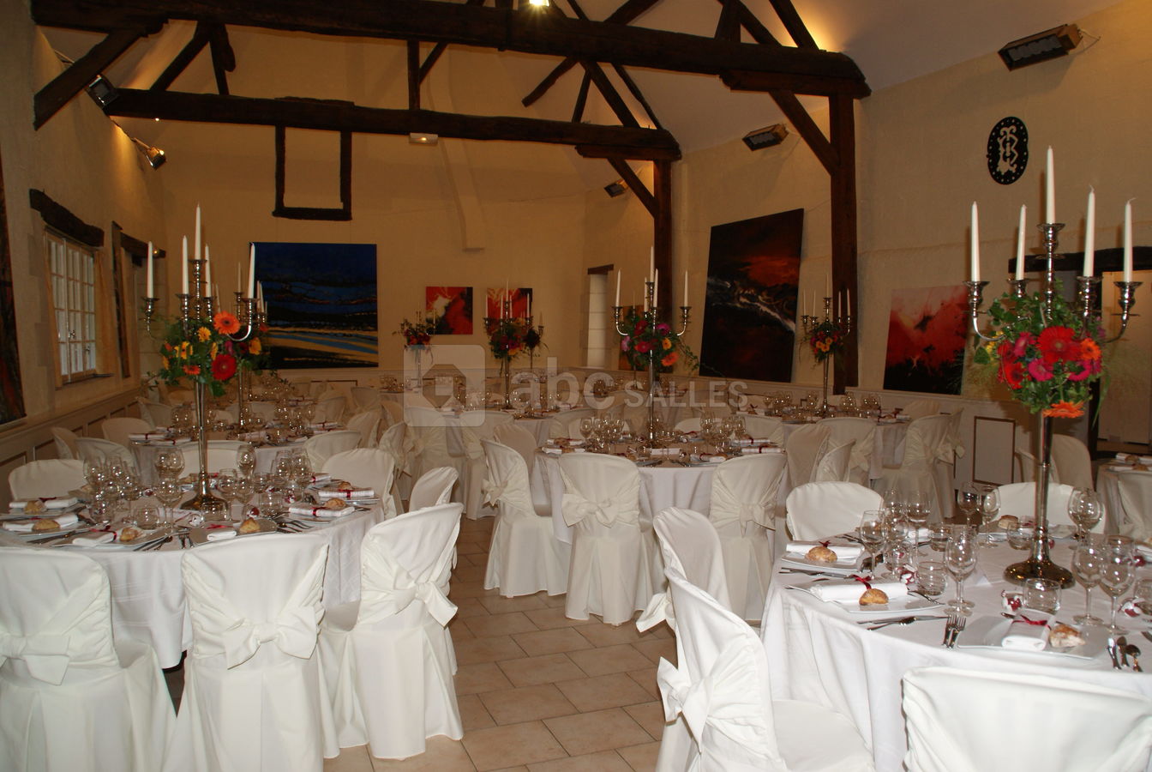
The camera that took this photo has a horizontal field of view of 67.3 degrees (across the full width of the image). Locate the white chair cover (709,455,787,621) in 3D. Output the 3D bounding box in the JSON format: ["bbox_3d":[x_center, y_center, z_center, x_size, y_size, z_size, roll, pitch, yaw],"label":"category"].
[{"bbox_3d":[0.798,0.777,4.724,0.450,0.870,0.540,-1,3,-21],"label":"white chair cover"}]

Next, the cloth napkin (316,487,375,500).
[{"bbox_3d":[-1.000,0.476,3.763,0.250,0.040,0.090,0,3,-5],"label":"cloth napkin"}]

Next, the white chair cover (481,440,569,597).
[{"bbox_3d":[-0.262,0.768,5.422,0.550,0.890,0.470,-1,3,-30],"label":"white chair cover"}]

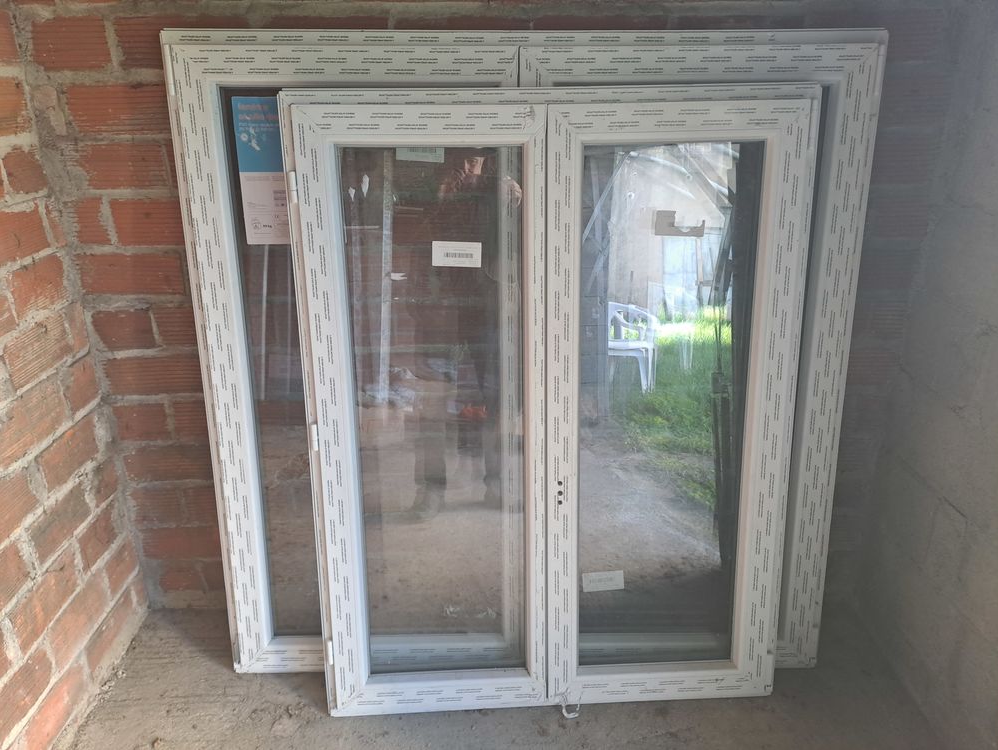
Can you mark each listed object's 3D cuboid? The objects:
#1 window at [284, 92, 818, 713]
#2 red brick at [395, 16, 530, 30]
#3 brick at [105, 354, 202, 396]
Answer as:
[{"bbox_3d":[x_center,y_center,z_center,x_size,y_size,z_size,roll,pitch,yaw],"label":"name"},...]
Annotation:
[{"bbox_3d":[0.111,0.106,1.496,1.000,1.300,0.085,-2,13,-2],"label":"window"},{"bbox_3d":[-0.072,-0.694,1.511,0.268,0.094,0.120,-1,21,0],"label":"red brick"},{"bbox_3d":[-0.797,-0.021,1.762,0.255,0.096,0.120,-1,22,-1],"label":"brick"}]

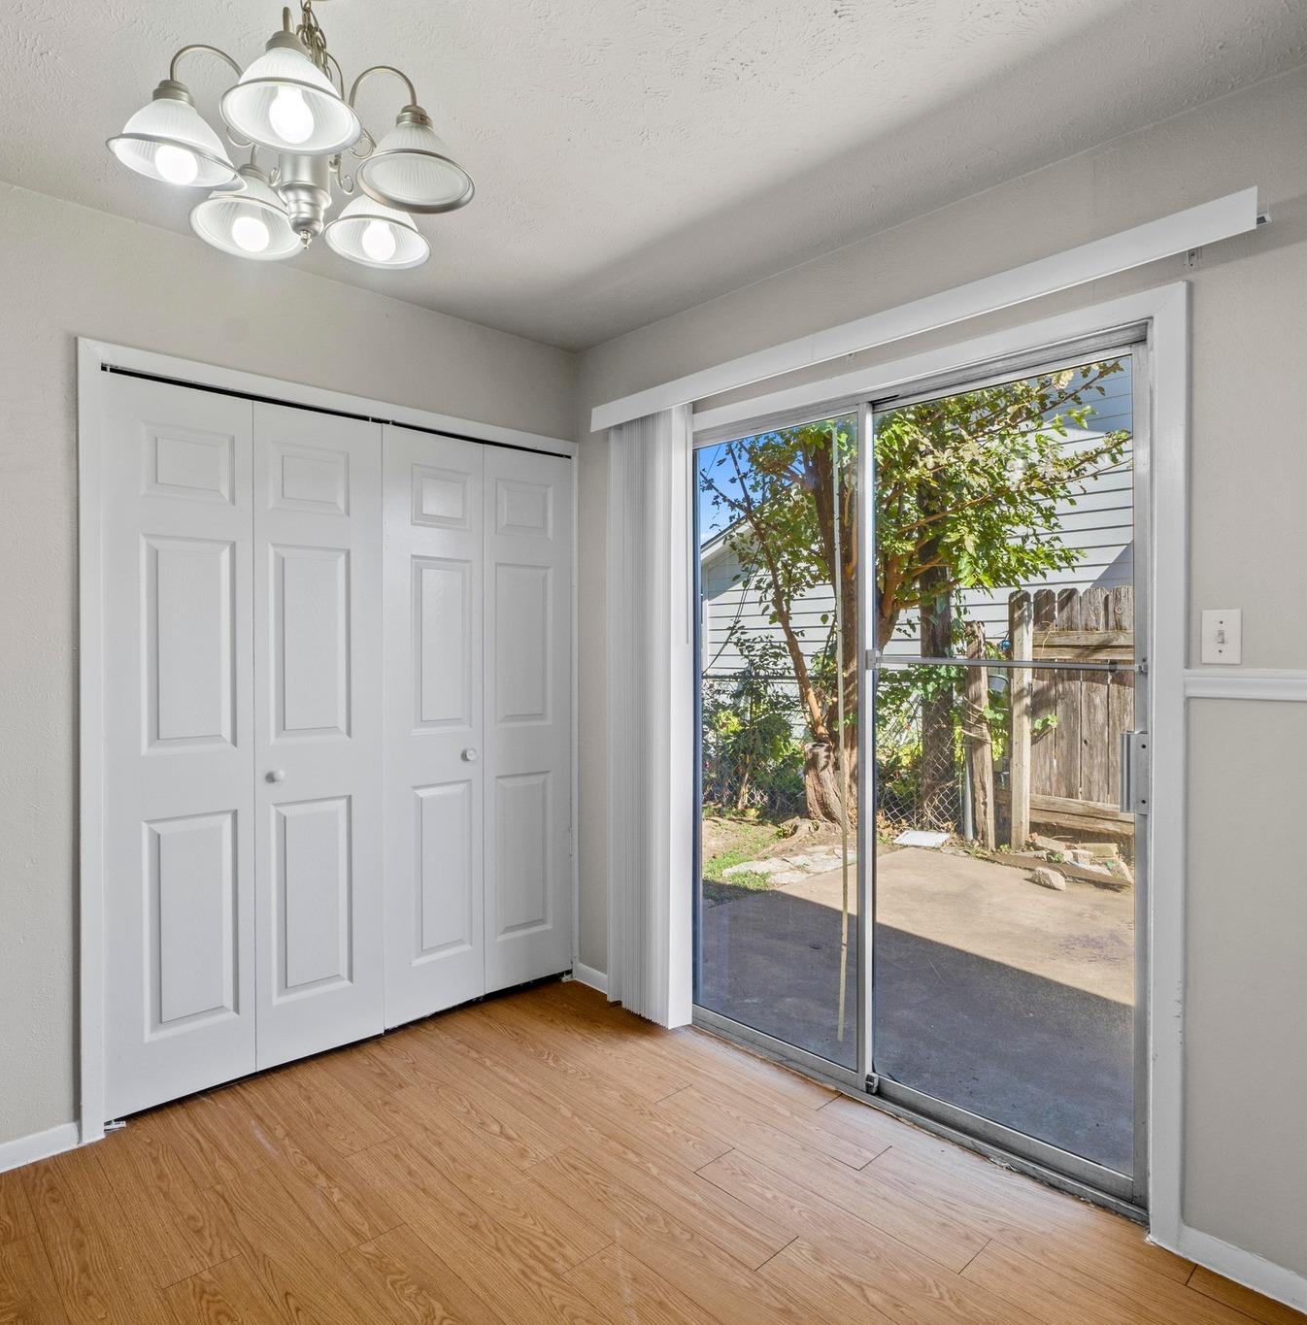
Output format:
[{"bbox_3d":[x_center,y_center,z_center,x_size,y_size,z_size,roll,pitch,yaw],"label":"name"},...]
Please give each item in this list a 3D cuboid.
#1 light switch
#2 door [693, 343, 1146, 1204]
[{"bbox_3d":[1.197,-0.053,1.744,0.071,0.115,0.015,1,1,45],"label":"light switch"},{"bbox_3d":[0.614,0.257,2.407,1.470,2.000,0.090,1,1,45],"label":"door"}]

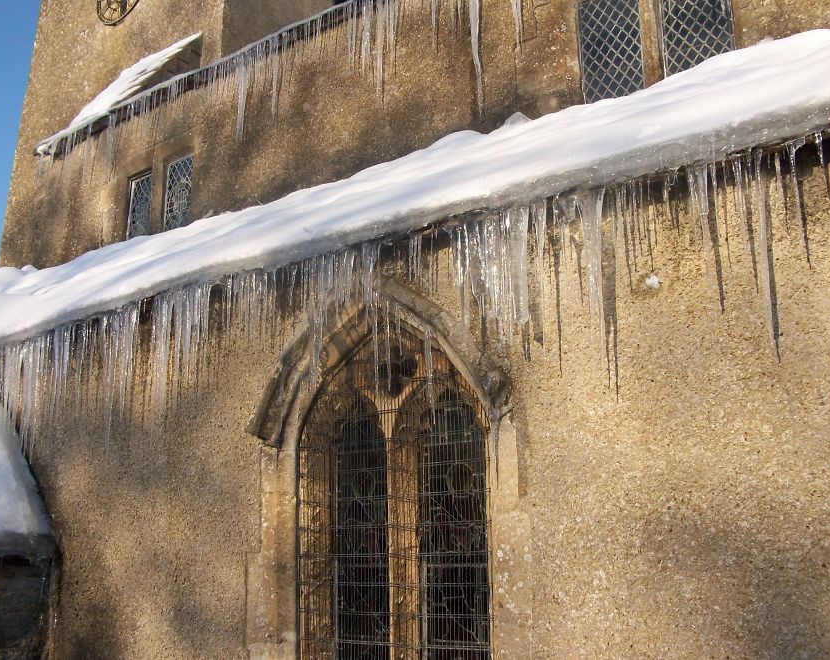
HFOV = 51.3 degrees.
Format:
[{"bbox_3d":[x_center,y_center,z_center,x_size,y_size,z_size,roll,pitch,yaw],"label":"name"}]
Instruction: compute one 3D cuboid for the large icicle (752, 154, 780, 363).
[{"bbox_3d":[1.388,-0.315,3.405,0.042,0.836,0.042,-8,-14,36],"label":"large icicle"}]

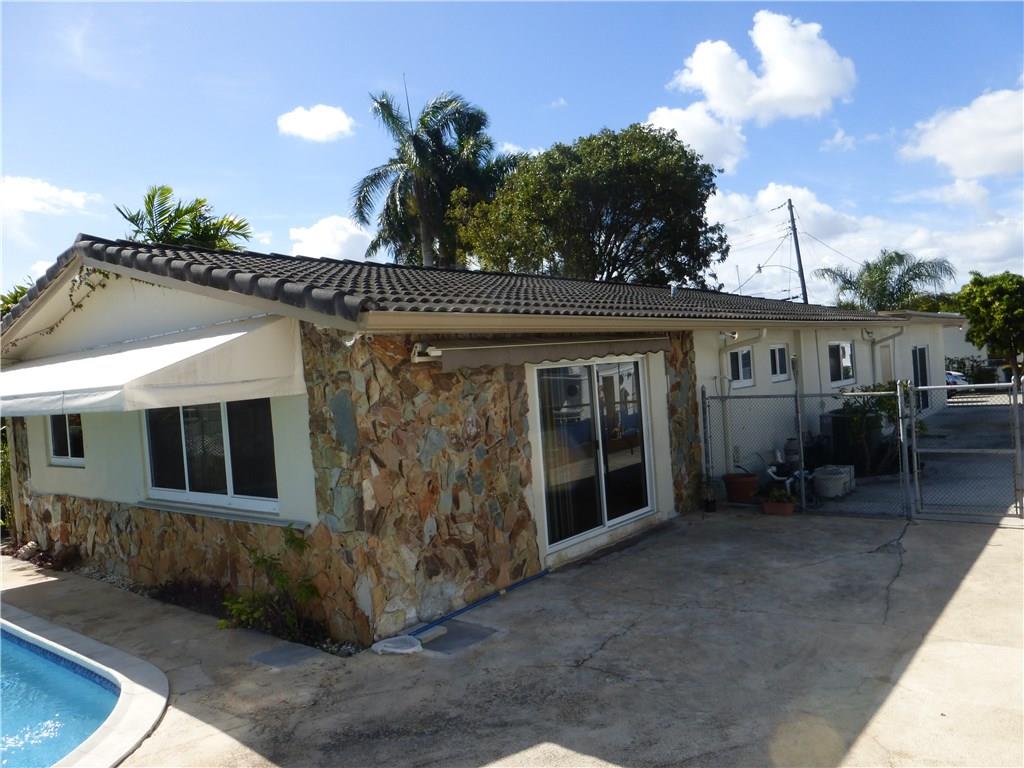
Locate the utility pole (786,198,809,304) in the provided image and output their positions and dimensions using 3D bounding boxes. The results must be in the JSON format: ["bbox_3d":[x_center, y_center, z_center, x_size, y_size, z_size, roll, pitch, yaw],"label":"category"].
[{"bbox_3d":[17.815,-5.489,45.035,0.300,11.630,0.300,-9,0,41],"label":"utility pole"}]

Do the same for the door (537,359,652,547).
[{"bbox_3d":[1.075,0.753,8.938,0.130,2.070,2.370,-4,1,41],"label":"door"}]

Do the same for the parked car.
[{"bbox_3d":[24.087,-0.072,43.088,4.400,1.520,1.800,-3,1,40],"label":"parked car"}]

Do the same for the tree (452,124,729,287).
[{"bbox_3d":[3.816,-4.796,32.050,11.300,12.650,10.500,-5,0,7],"label":"tree"}]

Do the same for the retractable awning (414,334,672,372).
[{"bbox_3d":[0.613,-0.391,8.232,0.280,0.270,4.340,-4,1,41],"label":"retractable awning"}]

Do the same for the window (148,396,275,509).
[{"bbox_3d":[-3.401,0.709,8.138,2.860,1.270,0.120,-4,1,41],"label":"window"}]

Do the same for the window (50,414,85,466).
[{"bbox_3d":[-6.551,0.755,10.827,1.340,0.900,0.120,-4,1,41],"label":"window"}]

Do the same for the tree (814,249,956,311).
[{"bbox_3d":[17.390,-2.858,34.026,6.200,6.580,5.900,-4,1,27],"label":"tree"}]

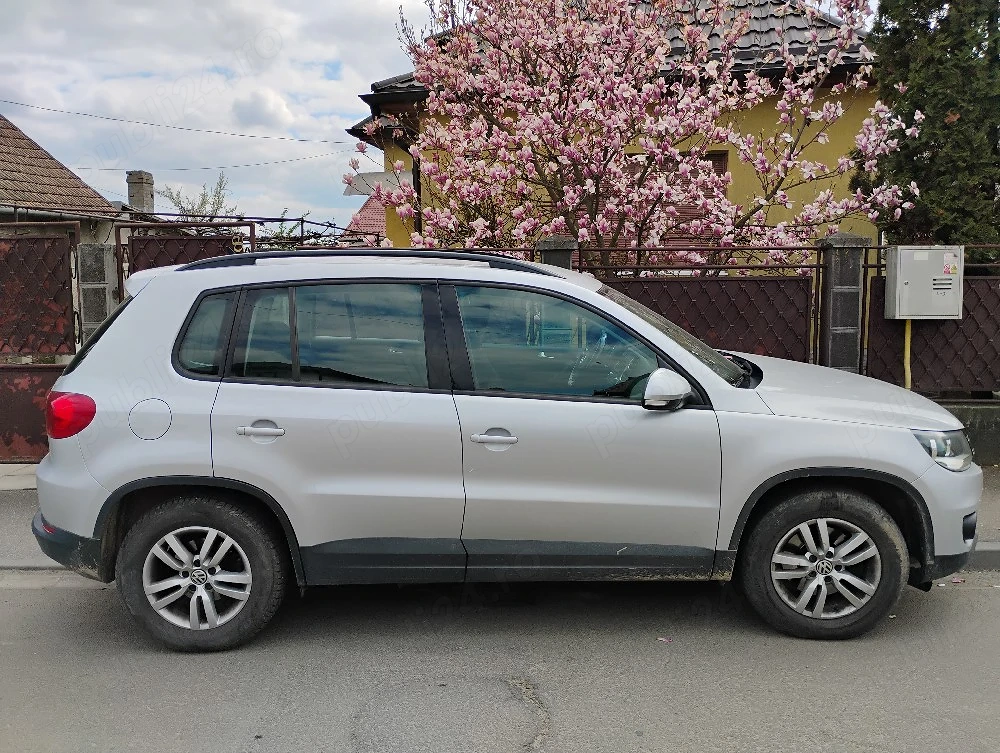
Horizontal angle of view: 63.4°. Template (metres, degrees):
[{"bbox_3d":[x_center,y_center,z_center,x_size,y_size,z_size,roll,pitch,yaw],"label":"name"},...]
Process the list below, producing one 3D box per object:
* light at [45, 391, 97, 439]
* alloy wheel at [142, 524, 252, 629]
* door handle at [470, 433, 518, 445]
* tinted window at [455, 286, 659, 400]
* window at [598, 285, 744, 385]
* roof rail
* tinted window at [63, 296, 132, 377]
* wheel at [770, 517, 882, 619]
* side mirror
[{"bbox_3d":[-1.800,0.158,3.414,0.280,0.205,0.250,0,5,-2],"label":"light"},{"bbox_3d":[-1.243,0.823,3.411,0.442,0.442,0.180,-1,6,-1],"label":"alloy wheel"},{"bbox_3d":[-0.022,0.253,3.286,0.190,0.035,0.045,3,6,-1],"label":"door handle"},{"bbox_3d":[0.238,-0.146,3.409,0.860,0.500,0.060,0,-17,-2],"label":"tinted window"},{"bbox_3d":[0.804,-0.230,4.158,0.860,0.140,1.400,33,3,-4],"label":"window"},{"bbox_3d":[-0.576,-0.495,3.511,1.630,0.120,0.070,0,5,-2],"label":"roof rail"},{"bbox_3d":[-1.780,-0.252,4.080,0.100,0.470,1.200,41,4,-5],"label":"tinted window"},{"bbox_3d":[1.360,0.797,3.464,0.442,0.442,0.180,0,6,3],"label":"wheel"},{"bbox_3d":[0.665,0.045,3.259,0.200,0.170,0.220,0,5,-2],"label":"side mirror"}]

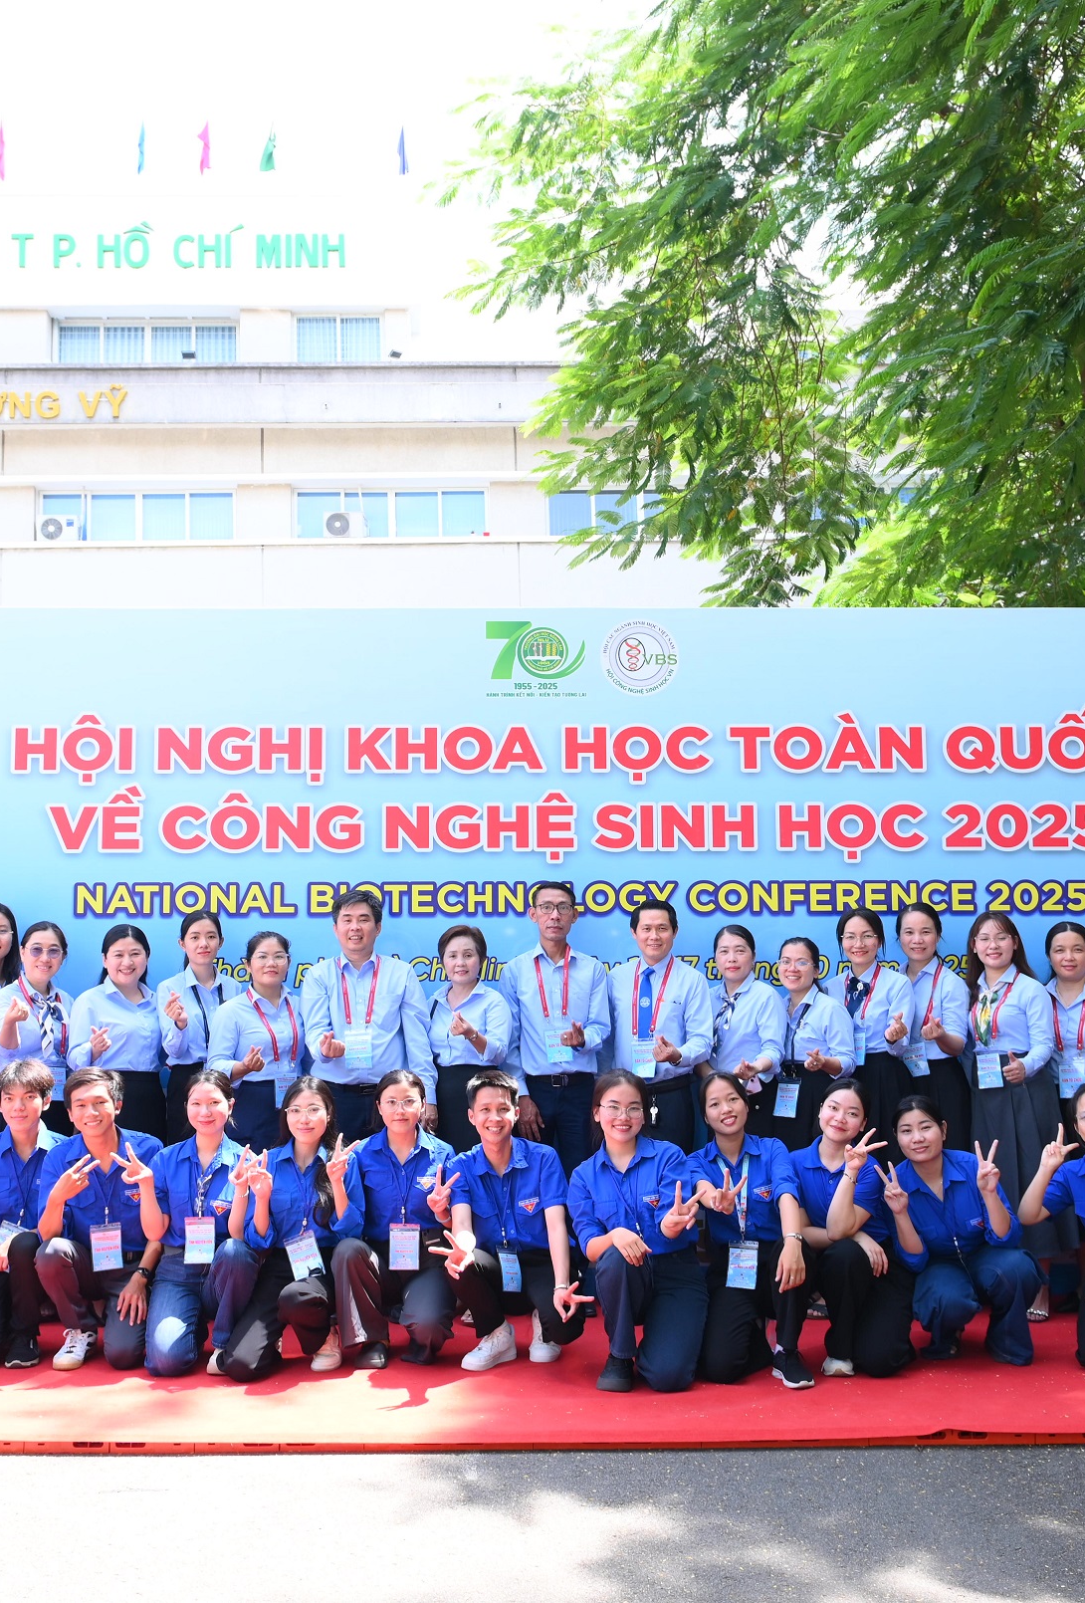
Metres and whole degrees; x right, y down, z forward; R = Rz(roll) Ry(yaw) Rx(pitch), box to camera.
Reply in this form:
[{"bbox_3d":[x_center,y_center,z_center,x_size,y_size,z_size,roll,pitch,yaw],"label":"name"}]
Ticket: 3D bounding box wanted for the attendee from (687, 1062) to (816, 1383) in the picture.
[{"bbox_3d":[0.744,1.470,5.692,0.480,1.028,0.640,-1,-7,3],"label":"attendee"}]

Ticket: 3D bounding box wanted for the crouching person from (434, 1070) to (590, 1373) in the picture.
[{"bbox_3d":[-0.119,1.477,5.803,0.600,1.003,0.720,-2,-7,3],"label":"crouching person"}]

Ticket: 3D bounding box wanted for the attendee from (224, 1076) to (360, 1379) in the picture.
[{"bbox_3d":[-0.896,1.488,5.771,0.540,0.974,0.780,0,-7,-11],"label":"attendee"}]

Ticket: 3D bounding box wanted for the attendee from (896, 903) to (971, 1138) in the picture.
[{"bbox_3d":[1.635,1.276,6.787,0.430,1.684,0.350,-4,-8,24],"label":"attendee"}]

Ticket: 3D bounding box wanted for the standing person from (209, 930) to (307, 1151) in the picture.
[{"bbox_3d":[-1.179,1.299,6.637,0.440,1.545,0.320,3,-8,-32],"label":"standing person"}]

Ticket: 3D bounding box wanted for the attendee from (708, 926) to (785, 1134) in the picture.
[{"bbox_3d":[0.853,1.316,6.701,0.420,1.584,0.360,-4,-8,26],"label":"attendee"}]

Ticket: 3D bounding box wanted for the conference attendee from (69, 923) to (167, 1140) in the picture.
[{"bbox_3d":[-1.759,1.299,6.651,0.440,1.582,0.360,3,-8,-24],"label":"conference attendee"}]

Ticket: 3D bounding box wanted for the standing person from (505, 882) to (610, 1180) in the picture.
[{"bbox_3d":[0.066,1.201,6.579,0.500,1.743,0.420,-1,-7,0],"label":"standing person"}]

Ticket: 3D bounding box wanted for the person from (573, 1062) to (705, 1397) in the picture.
[{"bbox_3d":[0.333,1.465,5.616,0.480,1.034,0.680,-1,-7,2],"label":"person"}]

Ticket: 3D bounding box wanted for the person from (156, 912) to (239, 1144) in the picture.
[{"bbox_3d":[-1.405,1.268,6.642,0.460,1.625,0.420,0,-7,-13],"label":"person"}]

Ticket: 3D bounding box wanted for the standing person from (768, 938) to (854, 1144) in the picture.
[{"bbox_3d":[1.102,1.298,6.504,0.430,1.502,0.330,-6,-8,35],"label":"standing person"}]

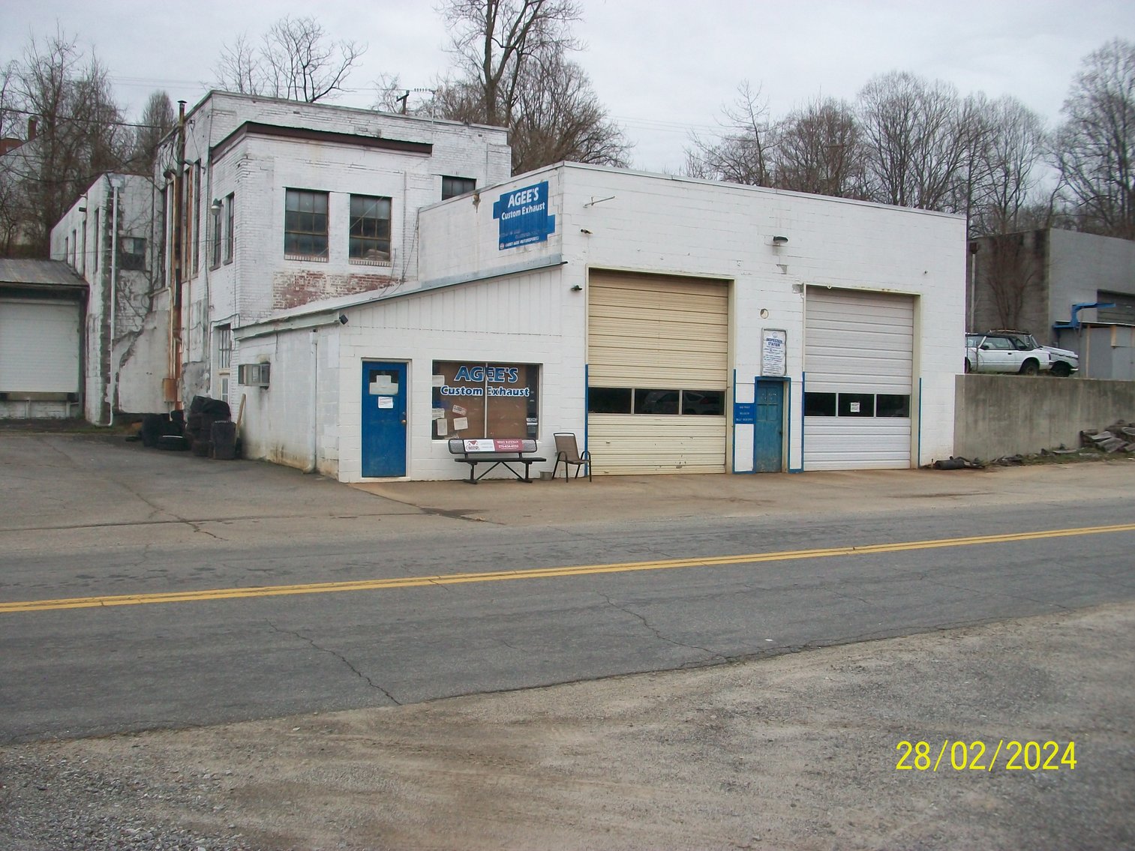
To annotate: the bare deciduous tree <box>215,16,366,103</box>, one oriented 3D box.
[{"bbox_3d":[-12.900,-14.900,51.500,7.000,8.200,6.500,0,1,0],"label":"bare deciduous tree"}]

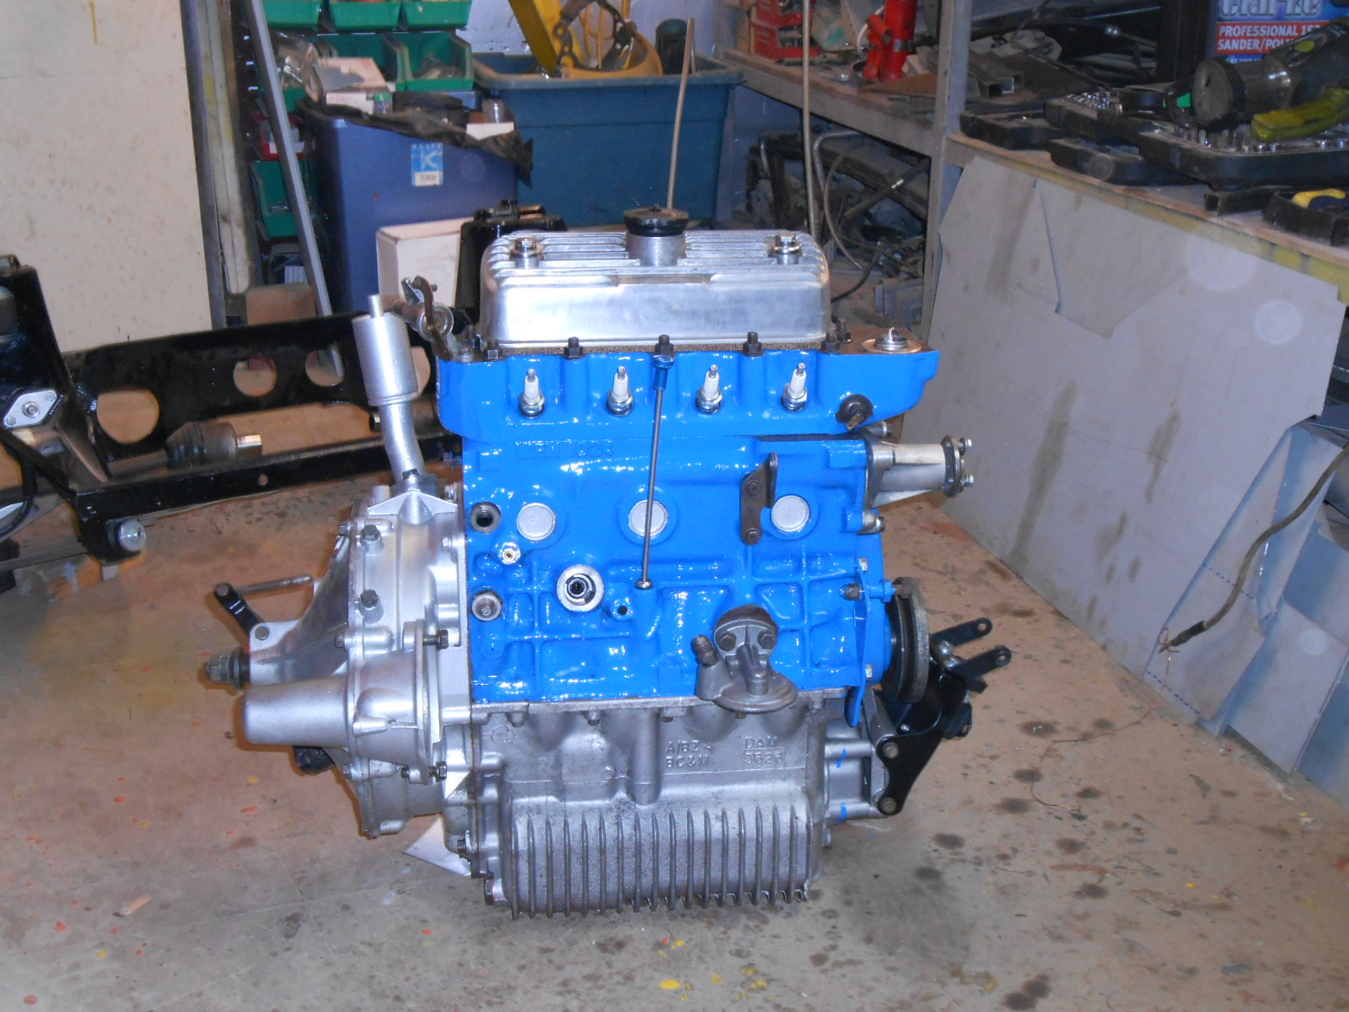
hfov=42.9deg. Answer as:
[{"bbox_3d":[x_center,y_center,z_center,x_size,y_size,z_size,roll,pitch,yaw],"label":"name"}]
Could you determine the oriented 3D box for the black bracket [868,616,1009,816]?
[{"bbox_3d":[0.264,0.221,1.761,0.140,0.165,0.110,-2,20,-6],"label":"black bracket"}]

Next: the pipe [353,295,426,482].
[{"bbox_3d":[-0.251,-0.101,1.522,0.052,0.170,0.050,-9,21,-4],"label":"pipe"}]

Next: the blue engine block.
[{"bbox_3d":[0.004,-0.012,1.628,0.437,0.310,0.210,-2,20,-6],"label":"blue engine block"}]

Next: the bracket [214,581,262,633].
[{"bbox_3d":[-0.412,0.099,1.629,0.020,0.070,0.022,-34,20,6],"label":"bracket"}]

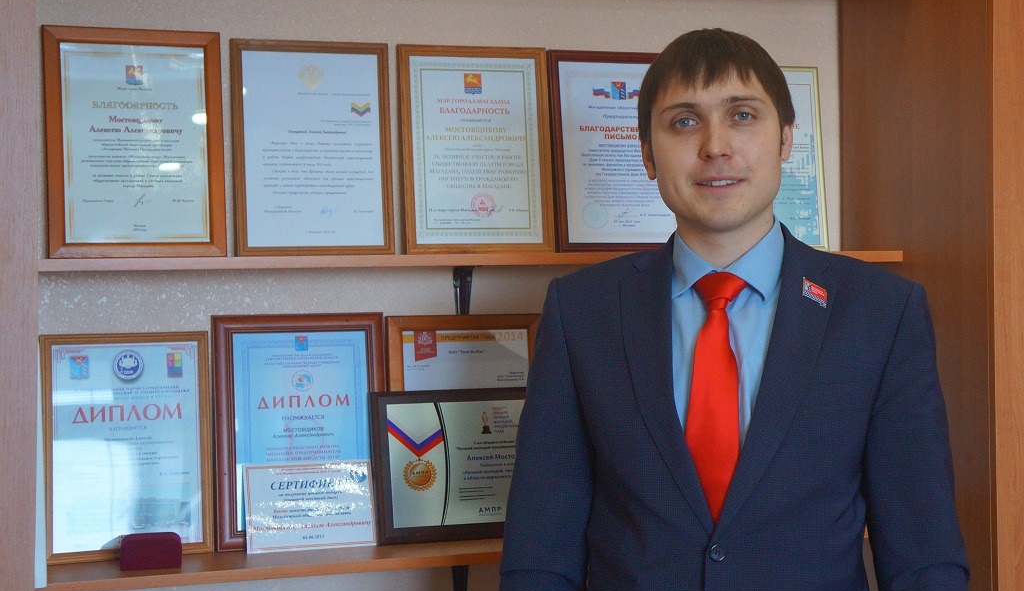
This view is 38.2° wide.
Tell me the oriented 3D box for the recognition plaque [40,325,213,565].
[{"bbox_3d":[-0.550,0.215,2.119,0.233,0.321,0.018,-1,-6,-17],"label":"recognition plaque"}]

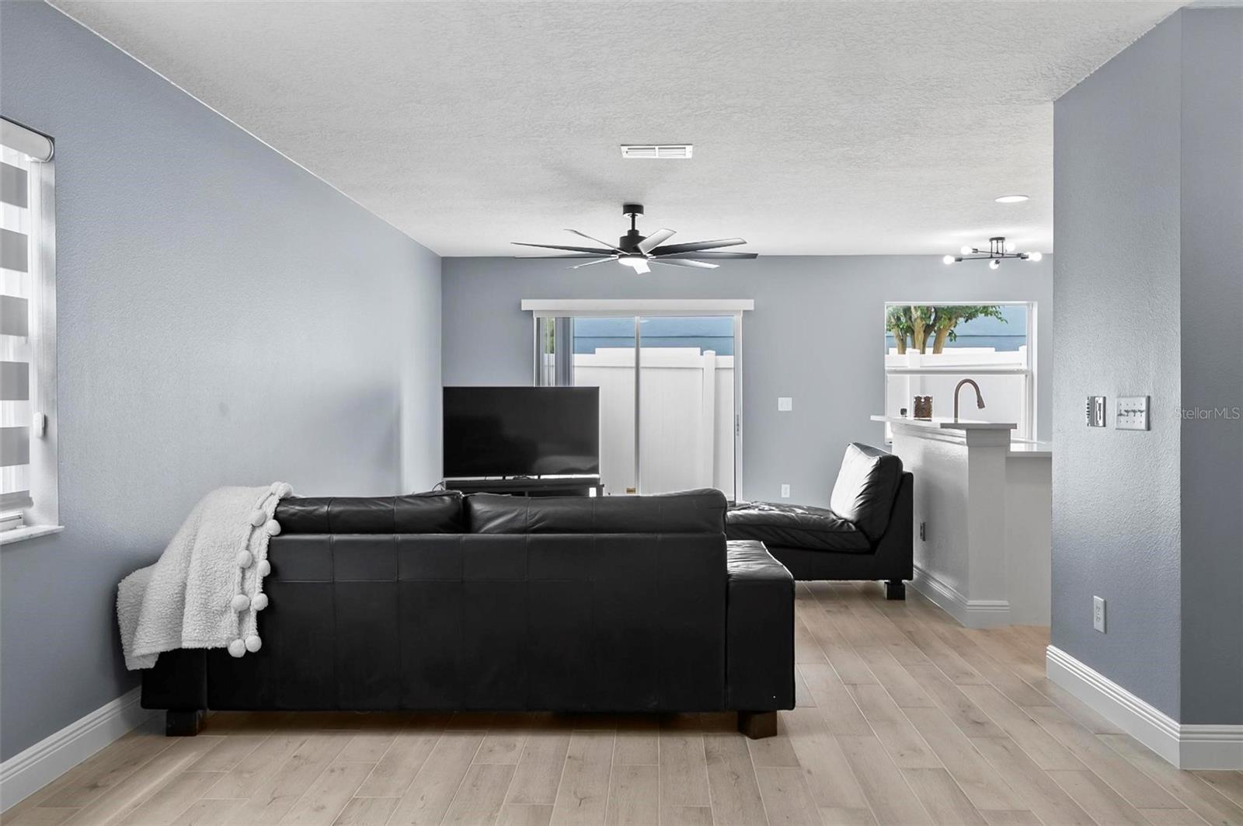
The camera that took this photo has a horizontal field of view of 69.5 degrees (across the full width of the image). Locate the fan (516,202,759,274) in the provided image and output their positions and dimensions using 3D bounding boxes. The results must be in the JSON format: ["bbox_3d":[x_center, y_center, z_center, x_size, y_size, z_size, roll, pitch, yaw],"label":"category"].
[{"bbox_3d":[0.085,-1.140,5.739,1.600,0.400,1.600,0,1,2],"label":"fan"}]

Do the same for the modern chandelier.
[{"bbox_3d":[2.869,-1.268,6.896,0.780,0.190,0.800,0,1,2],"label":"modern chandelier"}]

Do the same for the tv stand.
[{"bbox_3d":[-0.780,0.817,7.171,1.220,0.510,0.420,0,1,-13],"label":"tv stand"}]

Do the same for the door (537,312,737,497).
[{"bbox_3d":[0.141,0.077,7.903,1.770,1.950,0.120,0,1,2],"label":"door"}]

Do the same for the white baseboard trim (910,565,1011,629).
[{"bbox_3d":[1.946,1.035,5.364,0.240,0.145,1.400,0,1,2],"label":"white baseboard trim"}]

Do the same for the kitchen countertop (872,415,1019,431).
[{"bbox_3d":[1.876,0.058,5.337,0.395,0.035,1.460,0,1,2],"label":"kitchen countertop"}]

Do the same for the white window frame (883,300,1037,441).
[{"bbox_3d":[2.942,-0.351,7.812,1.330,1.250,0.120,0,1,2],"label":"white window frame"}]

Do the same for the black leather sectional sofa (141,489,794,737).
[{"bbox_3d":[-0.539,0.708,3.607,2.300,0.870,0.940,0,1,0],"label":"black leather sectional sofa"}]

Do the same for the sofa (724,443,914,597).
[{"bbox_3d":[1.011,0.664,5.781,1.420,0.870,1.000,0,1,-1],"label":"sofa"}]

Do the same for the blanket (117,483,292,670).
[{"bbox_3d":[-1.467,0.567,3.408,0.540,0.630,0.580,0,1,2],"label":"blanket"}]

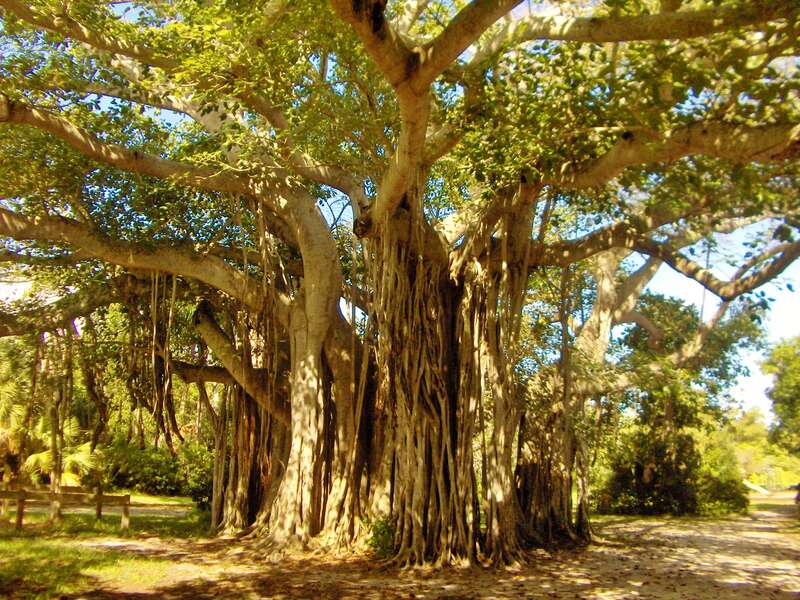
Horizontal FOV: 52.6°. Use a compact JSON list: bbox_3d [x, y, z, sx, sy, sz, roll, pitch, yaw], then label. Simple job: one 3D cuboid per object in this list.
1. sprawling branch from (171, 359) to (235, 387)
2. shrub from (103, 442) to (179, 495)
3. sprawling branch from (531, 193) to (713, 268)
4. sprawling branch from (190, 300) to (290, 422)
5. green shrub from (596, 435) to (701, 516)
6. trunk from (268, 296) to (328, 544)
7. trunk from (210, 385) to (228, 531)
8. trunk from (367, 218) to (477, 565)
[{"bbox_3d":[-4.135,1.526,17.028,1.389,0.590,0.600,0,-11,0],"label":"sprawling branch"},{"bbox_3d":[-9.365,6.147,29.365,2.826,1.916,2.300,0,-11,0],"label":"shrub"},{"bbox_3d":[4.022,-1.246,14.722,3.377,1.394,1.200,0,-11,0],"label":"sprawling branch"},{"bbox_3d":[-3.181,1.240,16.269,1.967,2.502,1.000,0,-11,0],"label":"sprawling branch"},{"bbox_3d":[7.334,5.154,23.955,3.069,2.426,2.400,0,-11,0],"label":"green shrub"},{"bbox_3d":[-1.953,2.216,15.464,1.105,4.654,0.900,0,-11,0],"label":"trunk"},{"bbox_3d":[-3.722,3.224,16.692,0.371,2.957,0.380,0,-11,0],"label":"trunk"},{"bbox_3d":[0.368,1.462,13.982,1.883,5.945,1.600,0,-11,0],"label":"trunk"}]

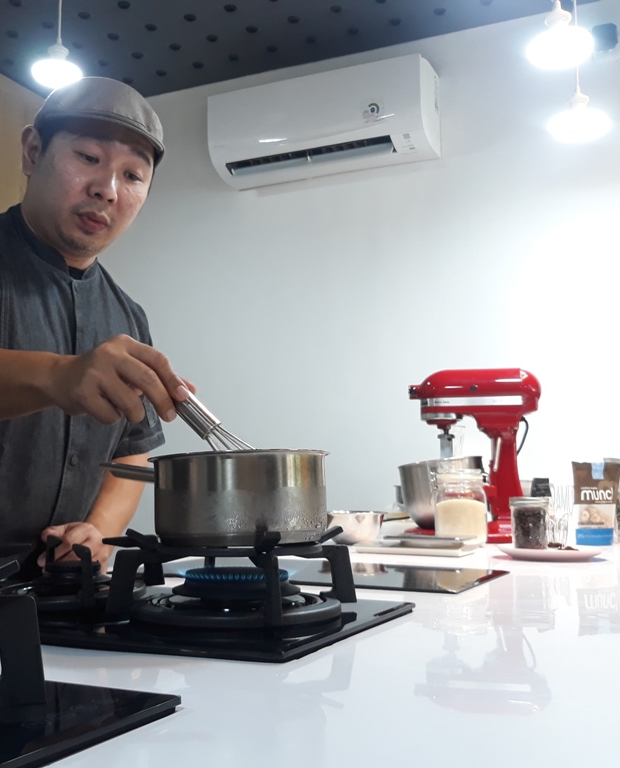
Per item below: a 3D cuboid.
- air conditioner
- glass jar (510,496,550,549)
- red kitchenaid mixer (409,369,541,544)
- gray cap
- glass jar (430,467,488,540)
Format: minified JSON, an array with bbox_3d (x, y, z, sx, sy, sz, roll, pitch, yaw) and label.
[{"bbox_3d":[0.046,-0.942,2.918,0.810,0.295,0.205,-3,-8,22],"label":"air conditioner"},{"bbox_3d":[0.392,0.246,1.420,0.071,0.098,0.071,-2,-8,14],"label":"glass jar"},{"bbox_3d":[0.397,0.166,1.940,0.345,0.420,0.250,-3,-8,20],"label":"red kitchenaid mixer"},{"bbox_3d":[-0.289,-0.357,1.085,0.180,0.115,0.235,7,9,-45],"label":"gray cap"},{"bbox_3d":[0.332,0.268,1.760,0.115,0.170,0.115,-3,-8,17],"label":"glass jar"}]

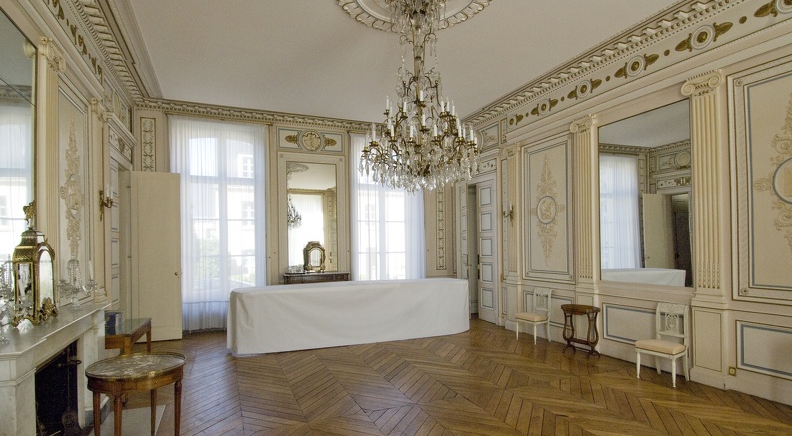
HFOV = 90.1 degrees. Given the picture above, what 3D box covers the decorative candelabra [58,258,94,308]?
[{"bbox_3d":[-2.929,0.584,3.607,0.290,0.460,0.300,0,-2,-25],"label":"decorative candelabra"}]

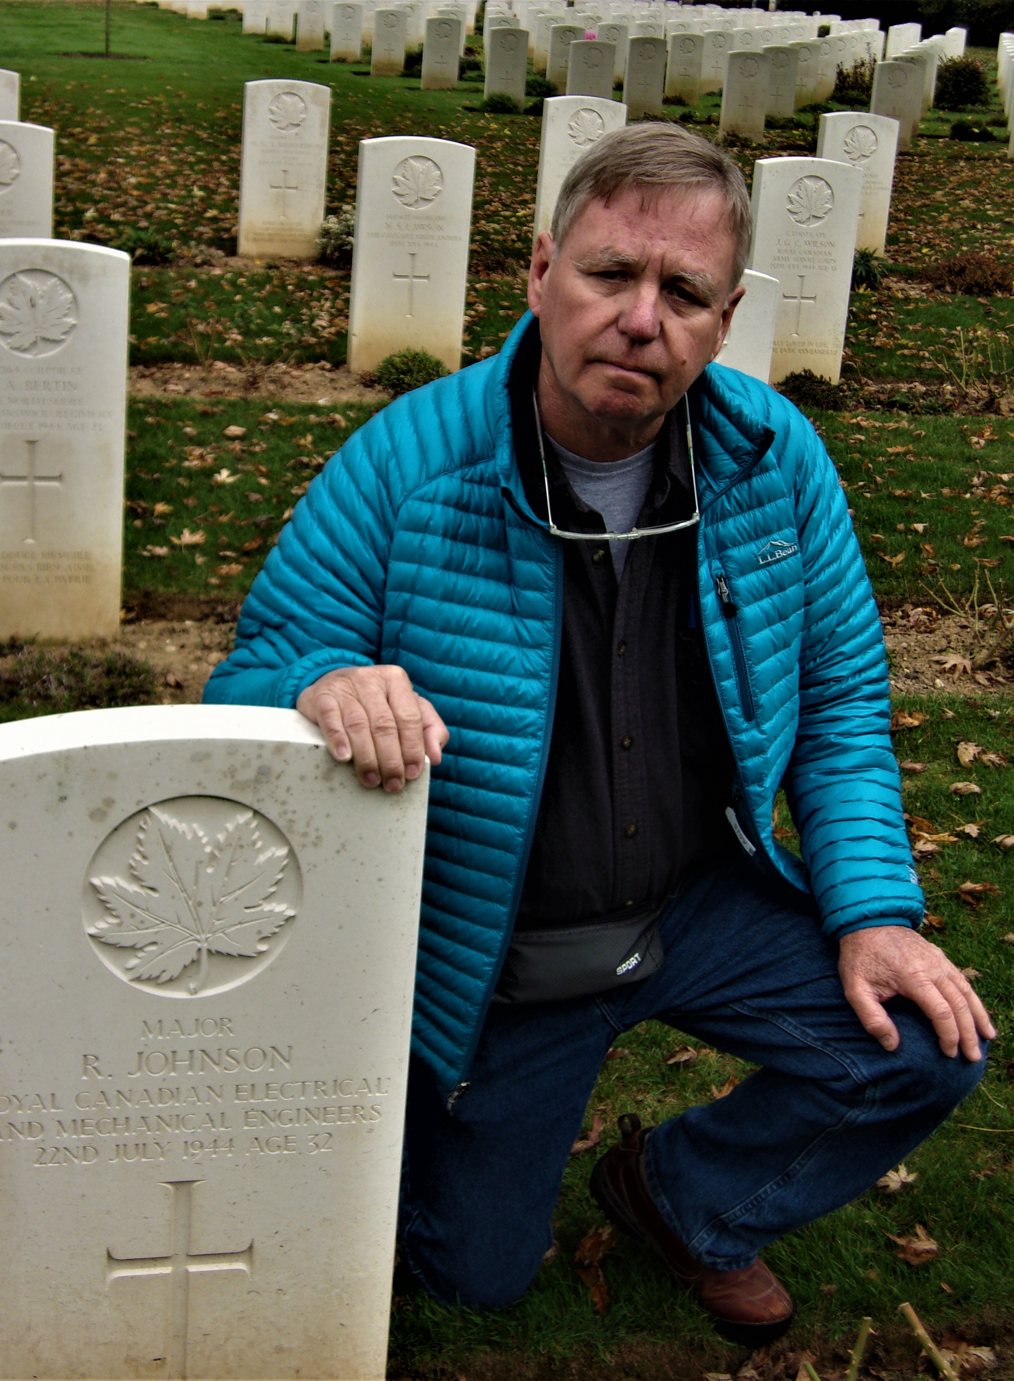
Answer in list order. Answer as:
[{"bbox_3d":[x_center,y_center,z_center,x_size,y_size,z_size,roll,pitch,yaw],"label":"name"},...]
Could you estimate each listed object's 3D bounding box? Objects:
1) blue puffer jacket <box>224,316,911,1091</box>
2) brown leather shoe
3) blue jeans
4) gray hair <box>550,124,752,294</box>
[{"bbox_3d":[0.049,0.015,2.040,0.660,0.760,0.500,0,26,-9],"label":"blue puffer jacket"},{"bbox_3d":[0.207,0.577,2.315,0.108,0.120,0.288,-12,38,-39],"label":"brown leather shoe"},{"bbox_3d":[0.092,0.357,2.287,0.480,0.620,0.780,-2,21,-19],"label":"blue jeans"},{"bbox_3d":[0.119,-0.392,1.795,0.172,0.178,0.200,13,15,-4],"label":"gray hair"}]

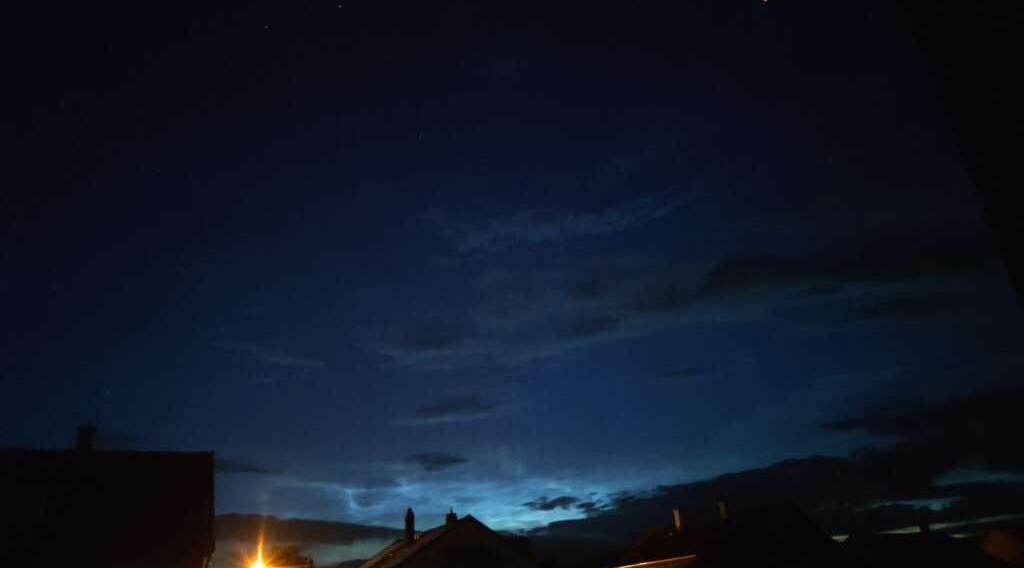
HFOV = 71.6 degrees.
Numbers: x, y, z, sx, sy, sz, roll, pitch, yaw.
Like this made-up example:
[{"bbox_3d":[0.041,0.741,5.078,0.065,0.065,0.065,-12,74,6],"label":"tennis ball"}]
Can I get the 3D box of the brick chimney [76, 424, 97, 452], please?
[{"bbox_3d":[-14.982,5.458,25.000,0.530,0.980,0.530,8,-27,-23],"label":"brick chimney"}]

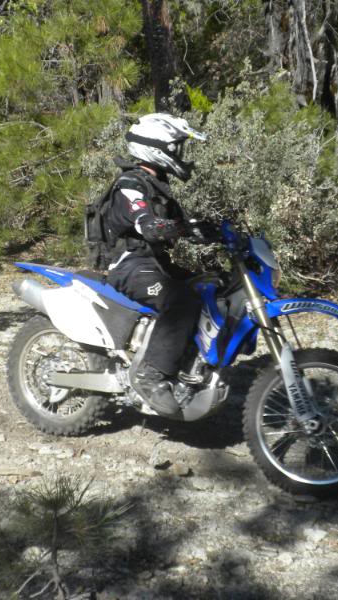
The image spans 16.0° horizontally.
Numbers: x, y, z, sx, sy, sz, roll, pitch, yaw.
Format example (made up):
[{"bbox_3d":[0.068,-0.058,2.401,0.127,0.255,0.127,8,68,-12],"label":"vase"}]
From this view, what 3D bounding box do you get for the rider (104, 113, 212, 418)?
[{"bbox_3d":[0.040,-0.178,5.722,0.740,1.400,0.660,6,11,32],"label":"rider"}]

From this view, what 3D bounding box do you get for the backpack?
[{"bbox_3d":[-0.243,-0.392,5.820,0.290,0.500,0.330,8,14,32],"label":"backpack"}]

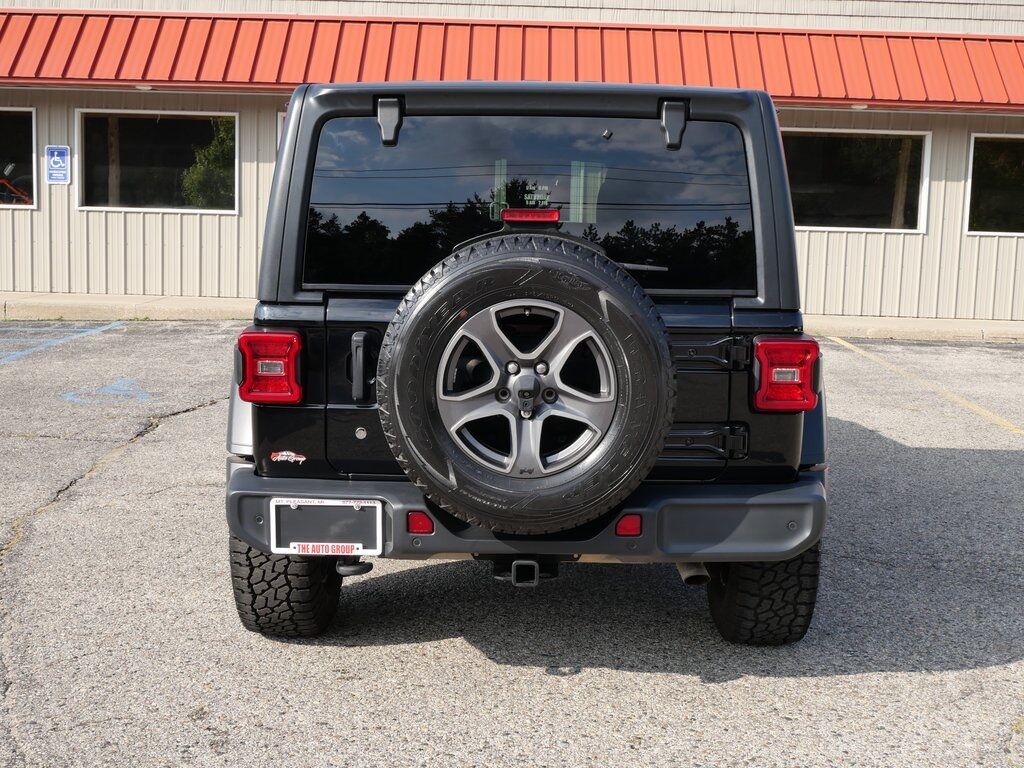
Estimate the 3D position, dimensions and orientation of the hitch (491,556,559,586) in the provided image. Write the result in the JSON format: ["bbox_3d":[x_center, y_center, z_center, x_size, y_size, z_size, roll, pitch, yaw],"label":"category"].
[{"bbox_3d":[0.037,0.528,3.568,0.183,0.085,0.170,1,6,0],"label":"hitch"}]

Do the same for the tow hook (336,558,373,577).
[{"bbox_3d":[-0.462,0.538,3.643,0.103,0.045,0.110,1,6,0],"label":"tow hook"}]

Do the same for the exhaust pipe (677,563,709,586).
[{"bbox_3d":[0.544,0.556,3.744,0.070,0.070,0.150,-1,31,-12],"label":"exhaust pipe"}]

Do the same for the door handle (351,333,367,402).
[{"bbox_3d":[-0.439,-0.050,3.567,0.045,0.203,0.060,1,6,0],"label":"door handle"}]

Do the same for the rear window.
[{"bbox_3d":[0.054,-0.524,3.619,1.320,0.522,0.050,1,-4,0],"label":"rear window"}]

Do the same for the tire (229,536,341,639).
[{"bbox_3d":[-0.757,0.460,4.232,0.250,0.790,0.790,1,6,0],"label":"tire"}]

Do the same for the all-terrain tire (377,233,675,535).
[{"bbox_3d":[0.041,0.002,3.351,0.800,0.800,0.252,1,6,0],"label":"all-terrain tire"}]

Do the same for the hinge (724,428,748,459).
[{"bbox_3d":[0.653,0.172,3.618,0.070,0.088,0.050,1,6,0],"label":"hinge"}]

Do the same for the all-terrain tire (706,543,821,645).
[{"bbox_3d":[0.838,0.482,4.303,0.270,0.812,0.815,1,6,0],"label":"all-terrain tire"}]

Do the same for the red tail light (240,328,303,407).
[{"bbox_3d":[-0.690,-0.052,3.583,0.185,0.205,0.100,1,6,0],"label":"red tail light"}]

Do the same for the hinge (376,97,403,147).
[{"bbox_3d":[-0.357,-0.764,3.618,0.075,0.145,0.045,1,-2,0],"label":"hinge"}]

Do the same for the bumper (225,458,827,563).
[{"bbox_3d":[0.042,0.368,3.611,1.725,0.220,0.310,1,6,0],"label":"bumper"}]

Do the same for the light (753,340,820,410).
[{"bbox_3d":[0.785,-0.024,3.573,0.182,0.205,0.120,1,6,0],"label":"light"}]

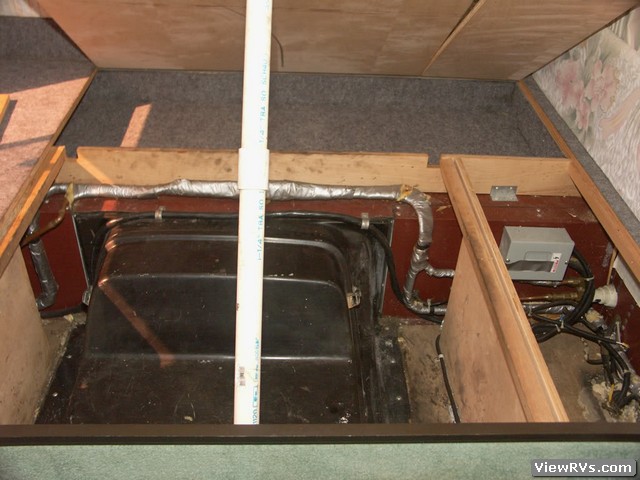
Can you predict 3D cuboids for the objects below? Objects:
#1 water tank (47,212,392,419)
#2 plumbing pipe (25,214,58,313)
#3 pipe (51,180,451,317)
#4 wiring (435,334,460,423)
[{"bbox_3d":[-0.215,0.235,1.687,0.857,0.341,0.548,1,34,-3],"label":"water tank"},{"bbox_3d":[-0.718,0.074,1.847,0.074,0.318,0.070,1,34,-3],"label":"plumbing pipe"},{"bbox_3d":[-0.170,0.031,1.929,1.061,0.352,0.183,1,34,-3],"label":"pipe"},{"bbox_3d":[0.323,0.347,1.849,0.026,0.019,0.322,1,34,-3],"label":"wiring"}]

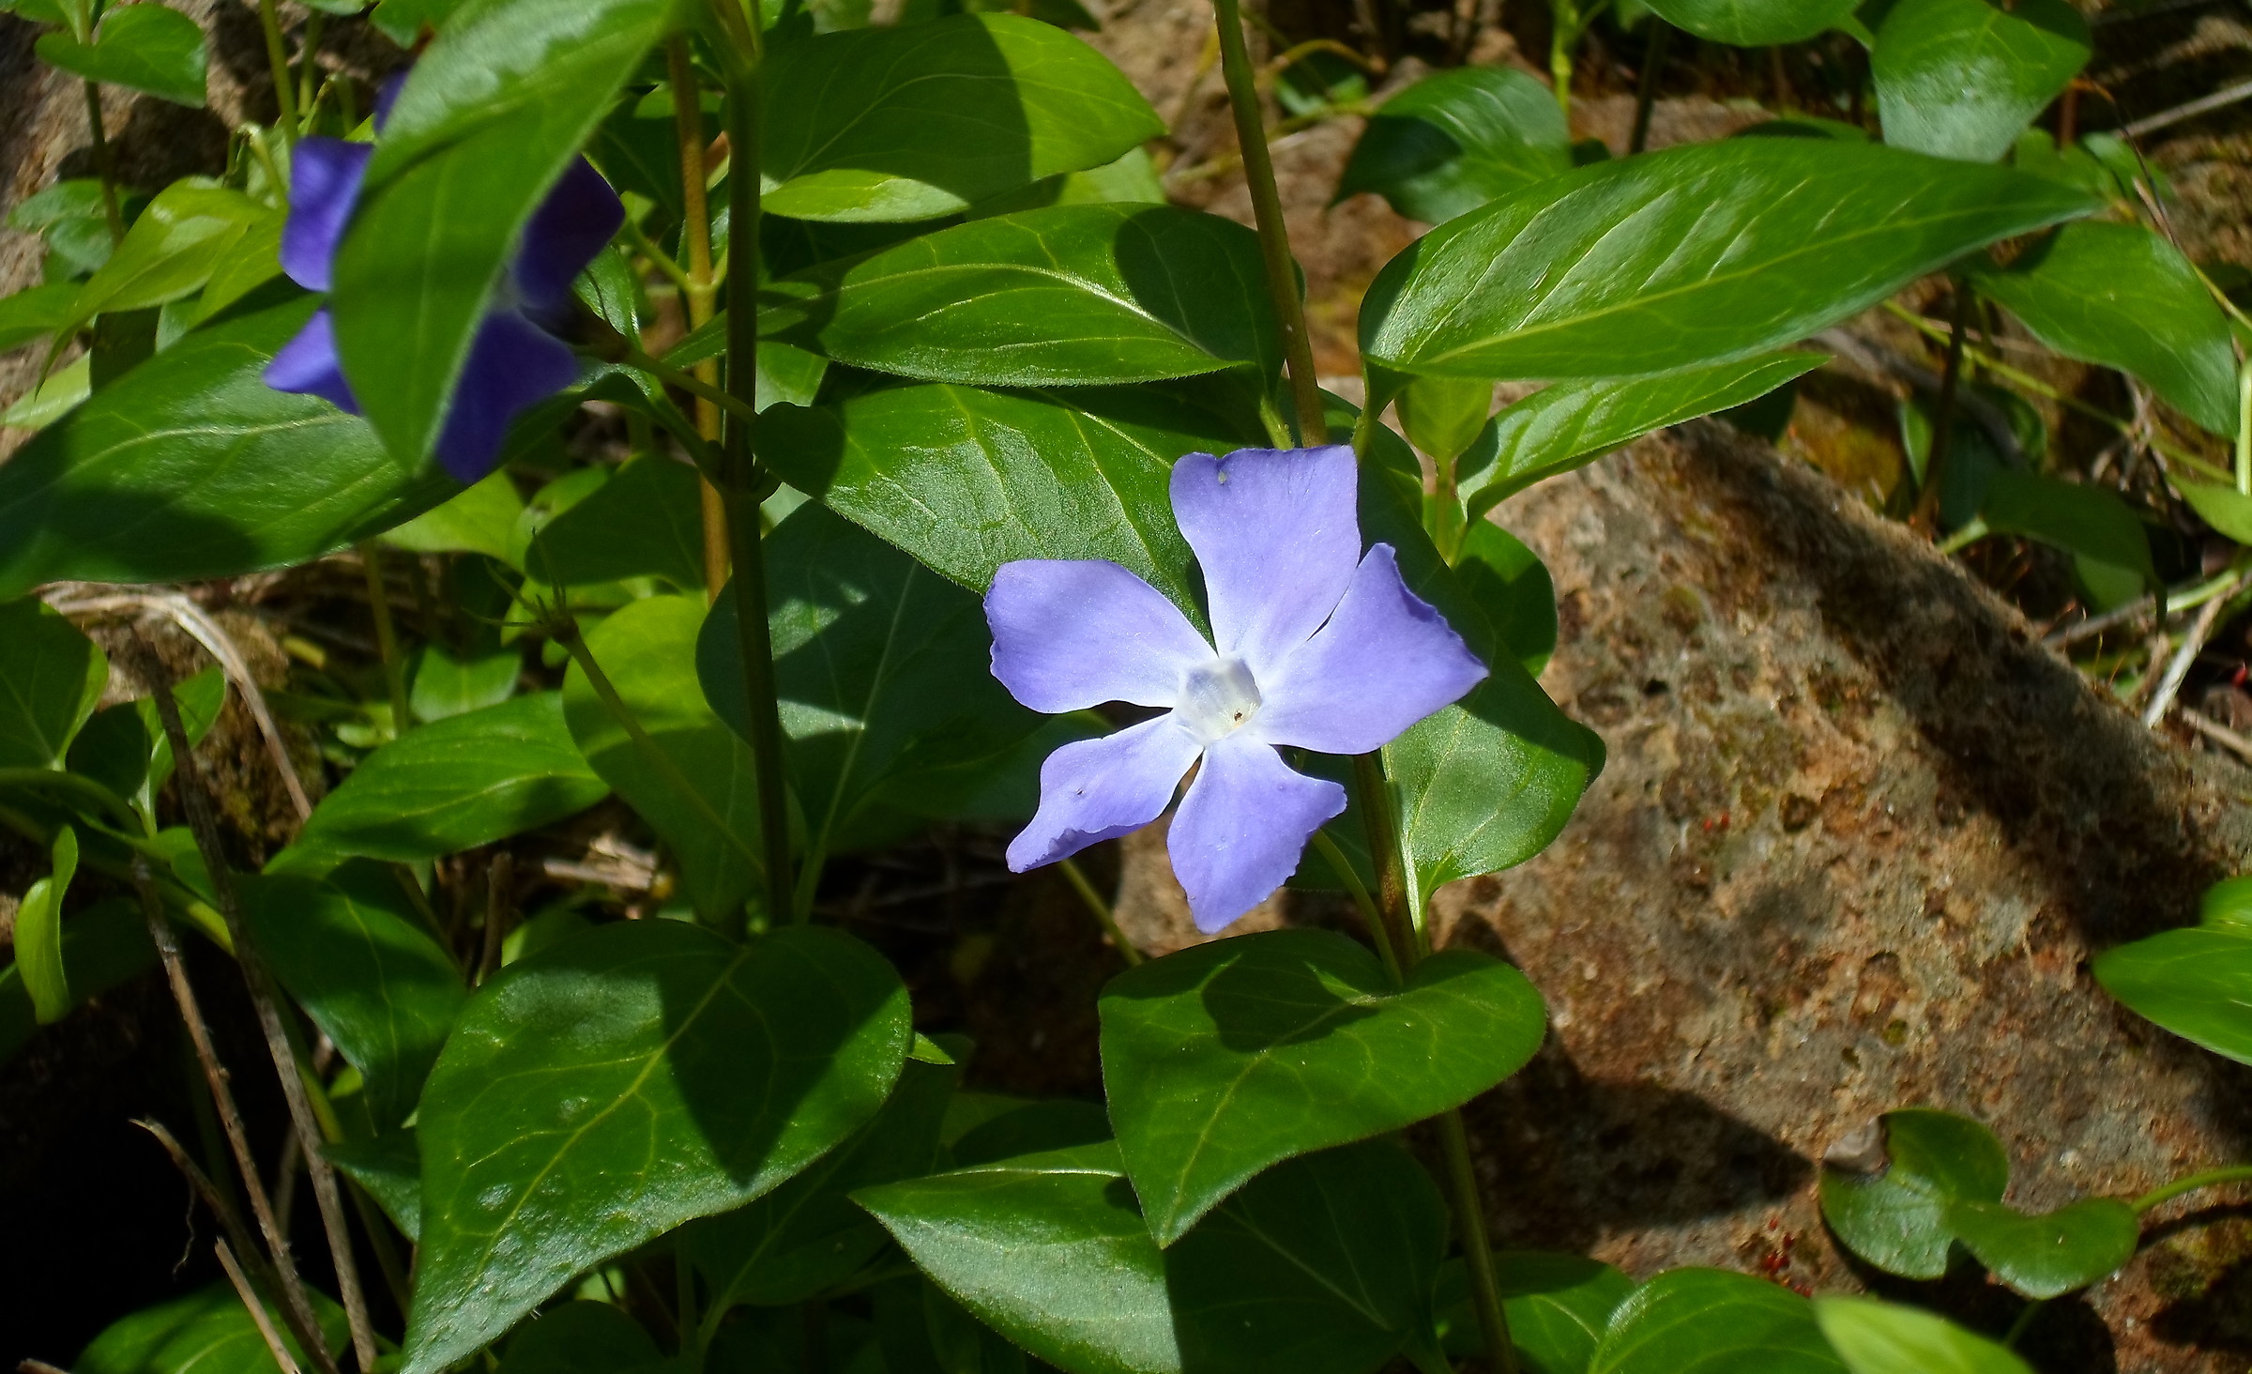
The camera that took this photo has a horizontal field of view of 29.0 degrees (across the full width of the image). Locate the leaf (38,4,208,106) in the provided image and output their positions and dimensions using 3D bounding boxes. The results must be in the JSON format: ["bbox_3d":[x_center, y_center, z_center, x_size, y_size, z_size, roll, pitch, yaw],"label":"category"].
[{"bbox_3d":[-0.134,-0.086,0.600,0.028,0.006,0.018,29,47,26],"label":"leaf"}]

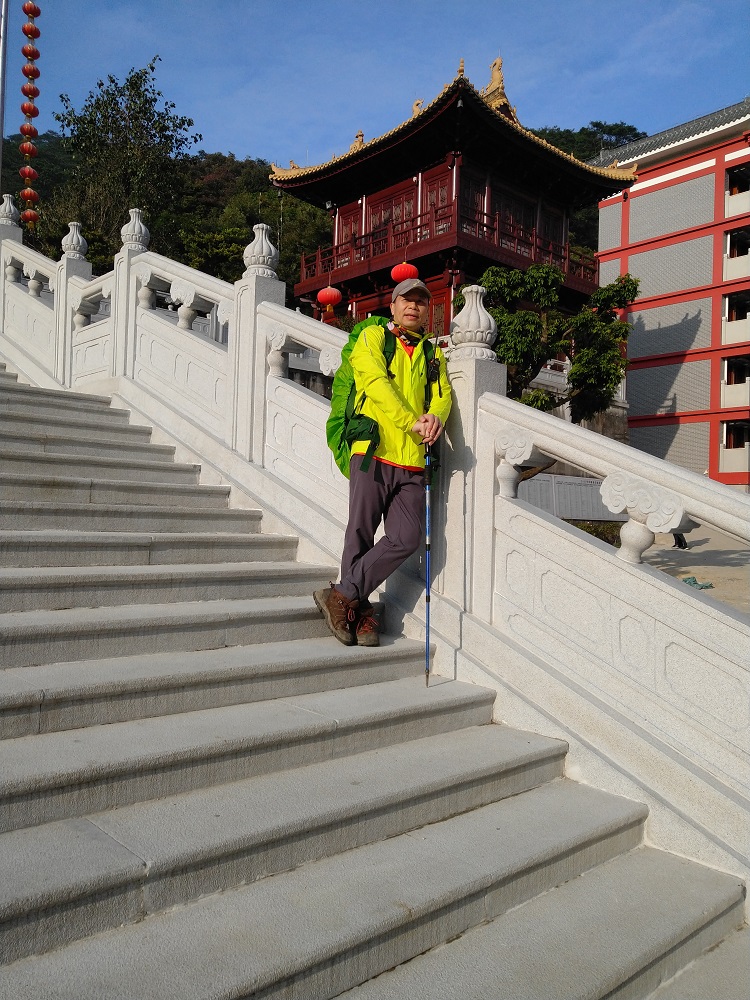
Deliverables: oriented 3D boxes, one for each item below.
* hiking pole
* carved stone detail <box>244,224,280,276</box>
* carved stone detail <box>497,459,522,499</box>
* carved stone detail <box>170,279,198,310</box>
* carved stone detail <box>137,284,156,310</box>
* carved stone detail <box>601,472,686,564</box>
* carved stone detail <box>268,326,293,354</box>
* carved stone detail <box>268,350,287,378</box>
[{"bbox_3d":[0.233,0.260,3.375,0.034,1.090,0.034,0,-1,0],"label":"hiking pole"},{"bbox_3d":[-0.744,-1.631,5.110,0.235,0.365,0.235,2,-1,0],"label":"carved stone detail"},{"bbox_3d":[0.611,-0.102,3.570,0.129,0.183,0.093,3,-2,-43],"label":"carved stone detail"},{"bbox_3d":[-1.329,-1.503,5.726,0.170,0.250,0.360,3,-2,-43],"label":"carved stone detail"},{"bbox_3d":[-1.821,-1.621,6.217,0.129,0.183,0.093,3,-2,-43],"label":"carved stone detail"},{"bbox_3d":[1.093,0.074,3.086,0.180,0.360,0.355,3,-2,-43],"label":"carved stone detail"},{"bbox_3d":[-0.575,-0.984,4.847,0.098,0.165,0.180,3,-2,-43],"label":"carved stone detail"},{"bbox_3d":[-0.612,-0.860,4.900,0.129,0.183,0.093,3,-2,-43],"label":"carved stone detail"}]

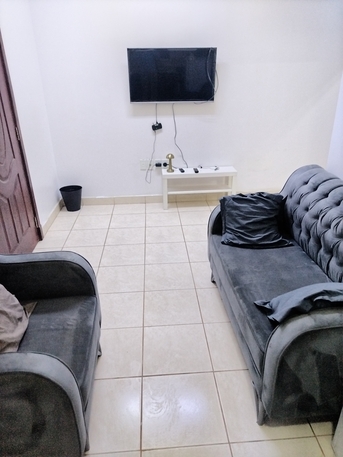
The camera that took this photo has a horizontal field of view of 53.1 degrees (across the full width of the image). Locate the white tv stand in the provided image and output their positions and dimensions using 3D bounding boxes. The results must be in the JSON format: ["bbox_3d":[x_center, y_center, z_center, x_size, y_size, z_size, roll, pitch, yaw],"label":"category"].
[{"bbox_3d":[0.351,-0.513,4.369,0.903,0.446,0.262,-3,25,-2],"label":"white tv stand"}]

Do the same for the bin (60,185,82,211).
[{"bbox_3d":[-1.254,-0.370,4.362,0.274,0.274,0.274,-2,25,-2],"label":"bin"}]

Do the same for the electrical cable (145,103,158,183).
[{"bbox_3d":[-0.240,-1.011,4.188,0.195,0.966,0.050,-2,25,-1],"label":"electrical cable"}]

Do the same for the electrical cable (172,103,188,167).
[{"bbox_3d":[0.107,-1.103,4.157,0.207,0.772,0.050,-2,25,-1],"label":"electrical cable"}]

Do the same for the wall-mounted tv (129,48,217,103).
[{"bbox_3d":[0.012,-1.693,3.822,0.953,0.561,0.075,-1,31,0],"label":"wall-mounted tv"}]

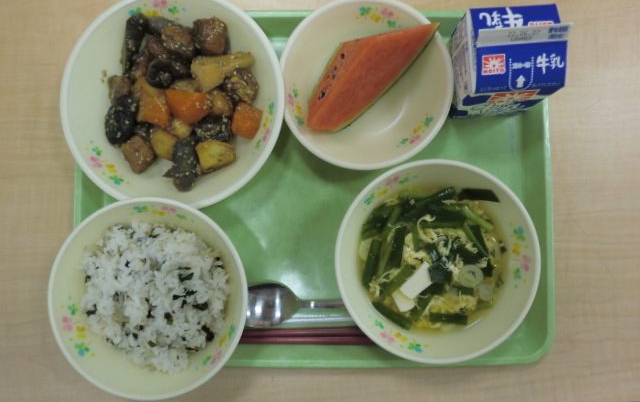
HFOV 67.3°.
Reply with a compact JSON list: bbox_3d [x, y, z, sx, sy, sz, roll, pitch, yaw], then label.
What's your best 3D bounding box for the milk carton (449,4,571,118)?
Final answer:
[{"bbox_3d":[0.130,-0.099,0.340,0.058,0.082,0.058,-4,87,0],"label":"milk carton"}]

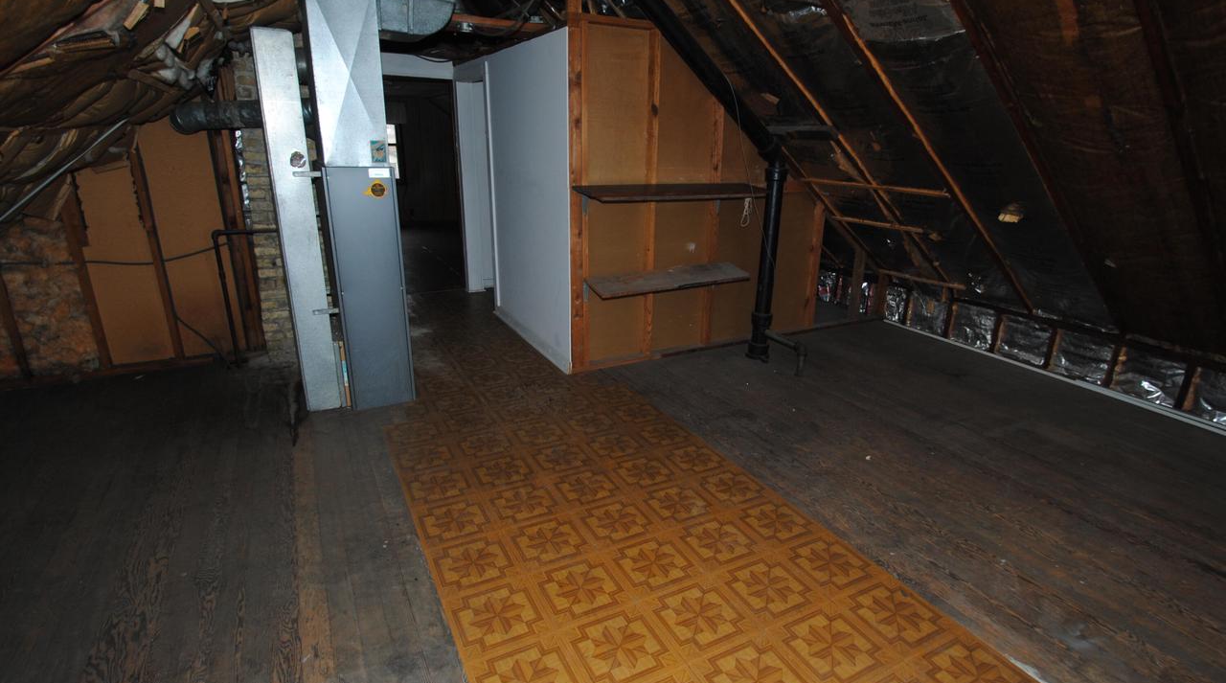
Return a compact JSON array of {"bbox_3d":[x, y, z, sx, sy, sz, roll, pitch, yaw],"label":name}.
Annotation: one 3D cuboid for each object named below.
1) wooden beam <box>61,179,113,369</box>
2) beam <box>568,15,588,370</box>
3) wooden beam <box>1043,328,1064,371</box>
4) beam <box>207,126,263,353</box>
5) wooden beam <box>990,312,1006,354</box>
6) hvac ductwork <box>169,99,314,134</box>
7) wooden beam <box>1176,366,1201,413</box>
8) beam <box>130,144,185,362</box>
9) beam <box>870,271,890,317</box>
[{"bbox_3d":[-3.280,-0.409,3.626,0.053,1.186,0.084,-7,20,-27],"label":"wooden beam"},{"bbox_3d":[-0.234,-0.897,3.874,0.119,2.259,0.081,-7,20,-27],"label":"beam"},{"bbox_3d":[3.503,0.054,4.597,0.075,0.331,0.056,-7,20,-27],"label":"wooden beam"},{"bbox_3d":[-2.547,-0.660,3.952,0.115,1.513,0.094,-7,20,-27],"label":"beam"},{"bbox_3d":[3.315,-0.074,4.981,0.075,0.331,0.056,-7,20,-27],"label":"wooden beam"},{"bbox_3d":[-2.205,-1.358,3.492,0.736,0.168,0.181,-7,20,-27],"label":"hvac ductwork"},{"bbox_3d":[3.852,0.309,3.877,0.075,0.300,0.059,-7,20,-27],"label":"wooden beam"},{"bbox_3d":[-2.946,-0.560,3.763,0.053,1.392,0.084,-7,20,-27],"label":"beam"},{"bbox_3d":[2.771,-0.486,5.992,0.072,0.452,0.069,-7,20,-27],"label":"beam"}]

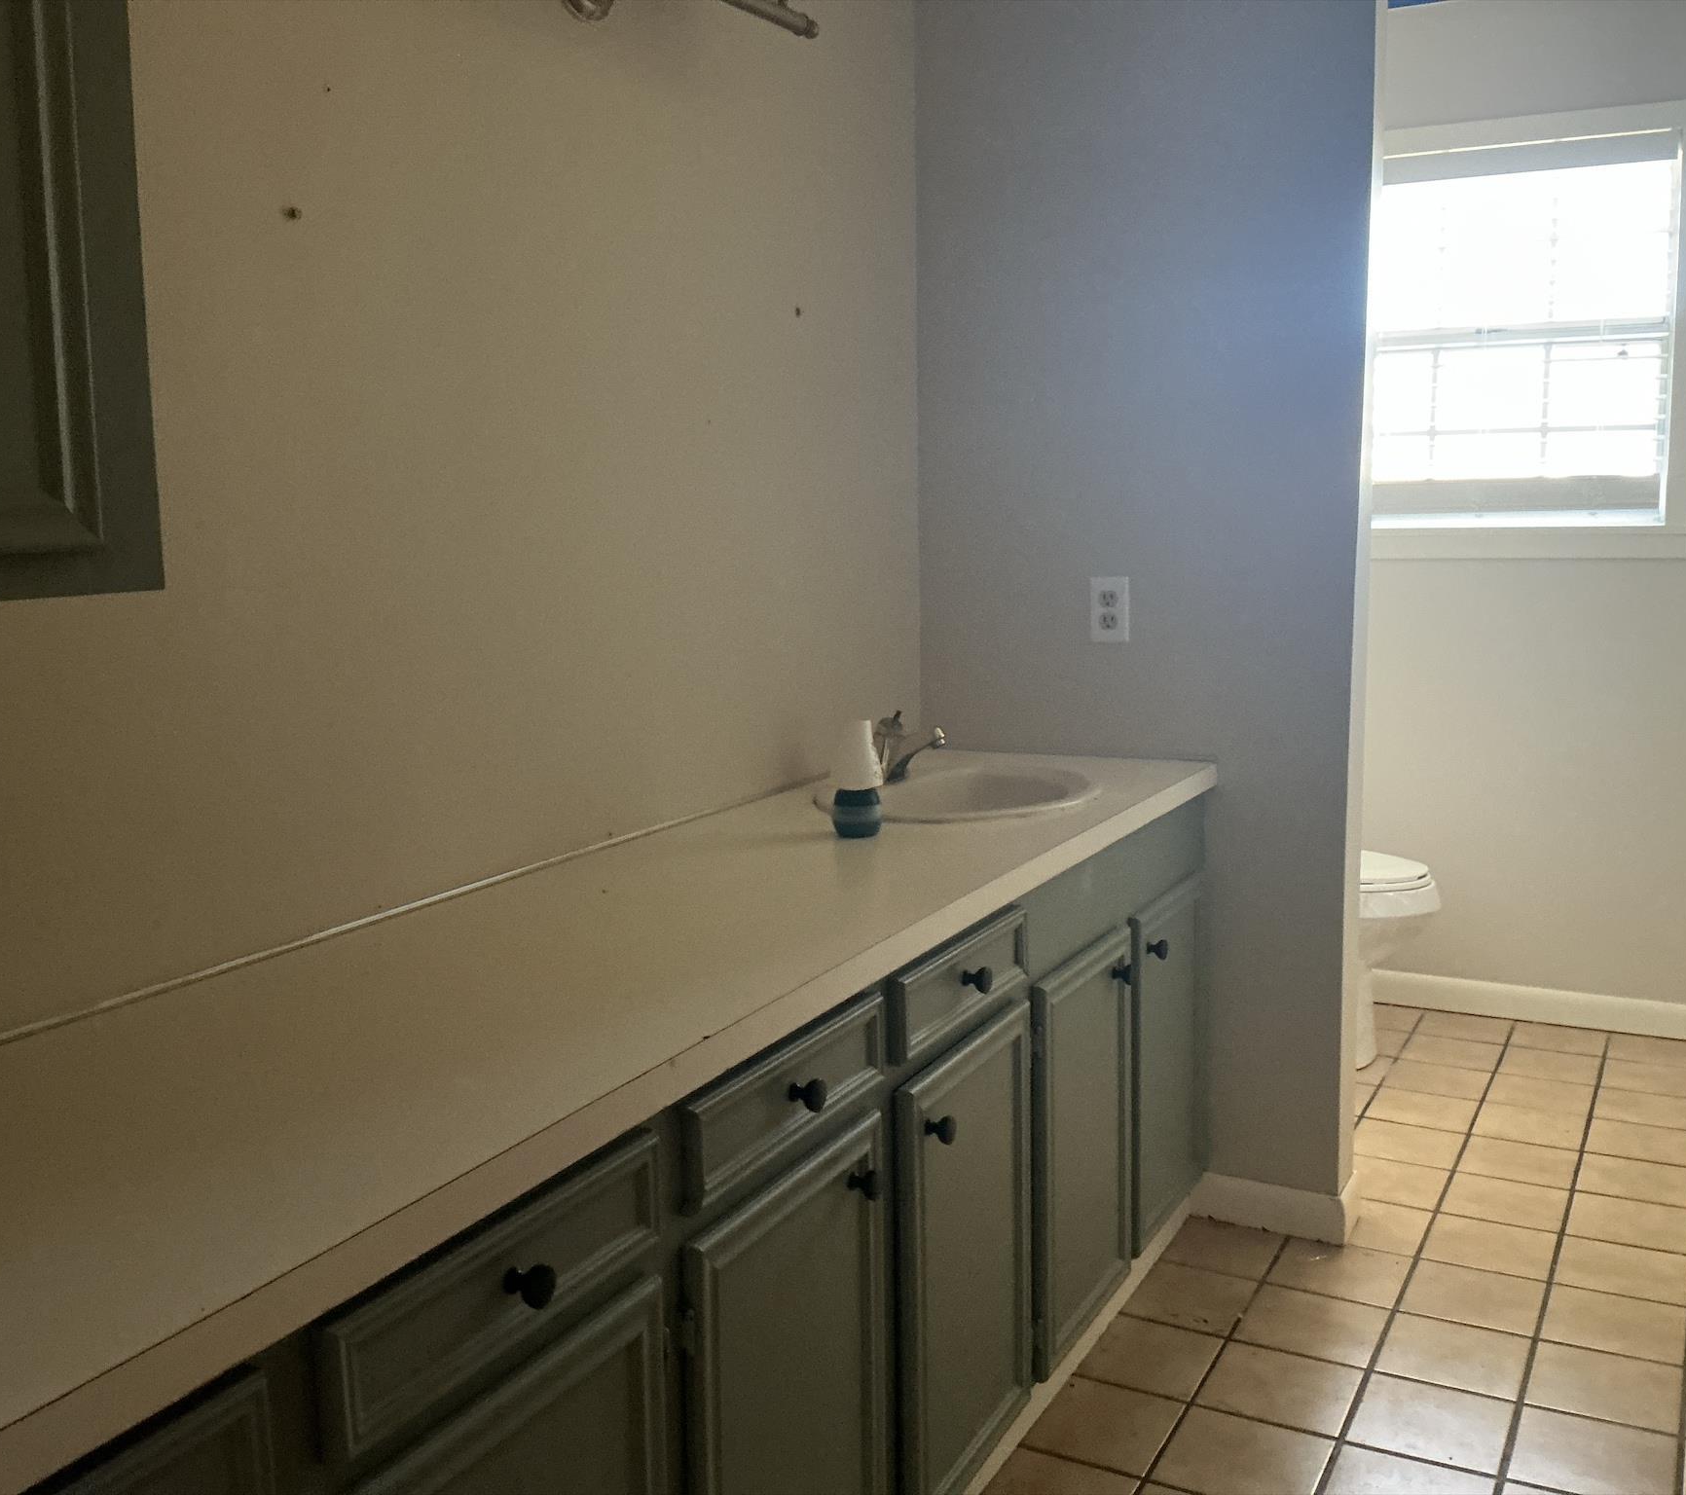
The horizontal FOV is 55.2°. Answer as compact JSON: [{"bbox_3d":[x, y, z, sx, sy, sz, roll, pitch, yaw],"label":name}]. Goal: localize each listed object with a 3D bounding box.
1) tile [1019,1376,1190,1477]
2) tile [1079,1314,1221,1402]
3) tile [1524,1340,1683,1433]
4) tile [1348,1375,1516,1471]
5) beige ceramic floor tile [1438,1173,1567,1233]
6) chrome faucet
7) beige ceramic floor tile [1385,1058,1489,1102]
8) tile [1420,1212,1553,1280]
[{"bbox_3d":[0.378,0.970,2.305,0.183,0.010,0.195,3,10,29],"label":"tile"},{"bbox_3d":[0.461,0.920,2.429,0.182,0.010,0.198,3,9,29],"label":"tile"},{"bbox_3d":[1.111,0.937,2.349,0.200,0.010,0.195,3,10,29],"label":"tile"},{"bbox_3d":[0.816,0.940,2.235,0.196,0.010,0.198,3,9,29],"label":"tile"},{"bbox_3d":[1.213,0.835,2.953,0.199,0.009,0.199,3,9,29],"label":"beige ceramic floor tile"},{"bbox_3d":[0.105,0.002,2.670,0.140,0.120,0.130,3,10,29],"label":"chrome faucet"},{"bbox_3d":[1.335,0.748,3.611,0.199,0.010,0.198,3,10,29],"label":"beige ceramic floor tile"},{"bbox_3d":[1.113,0.860,2.770,0.196,0.010,0.198,3,9,29],"label":"tile"}]

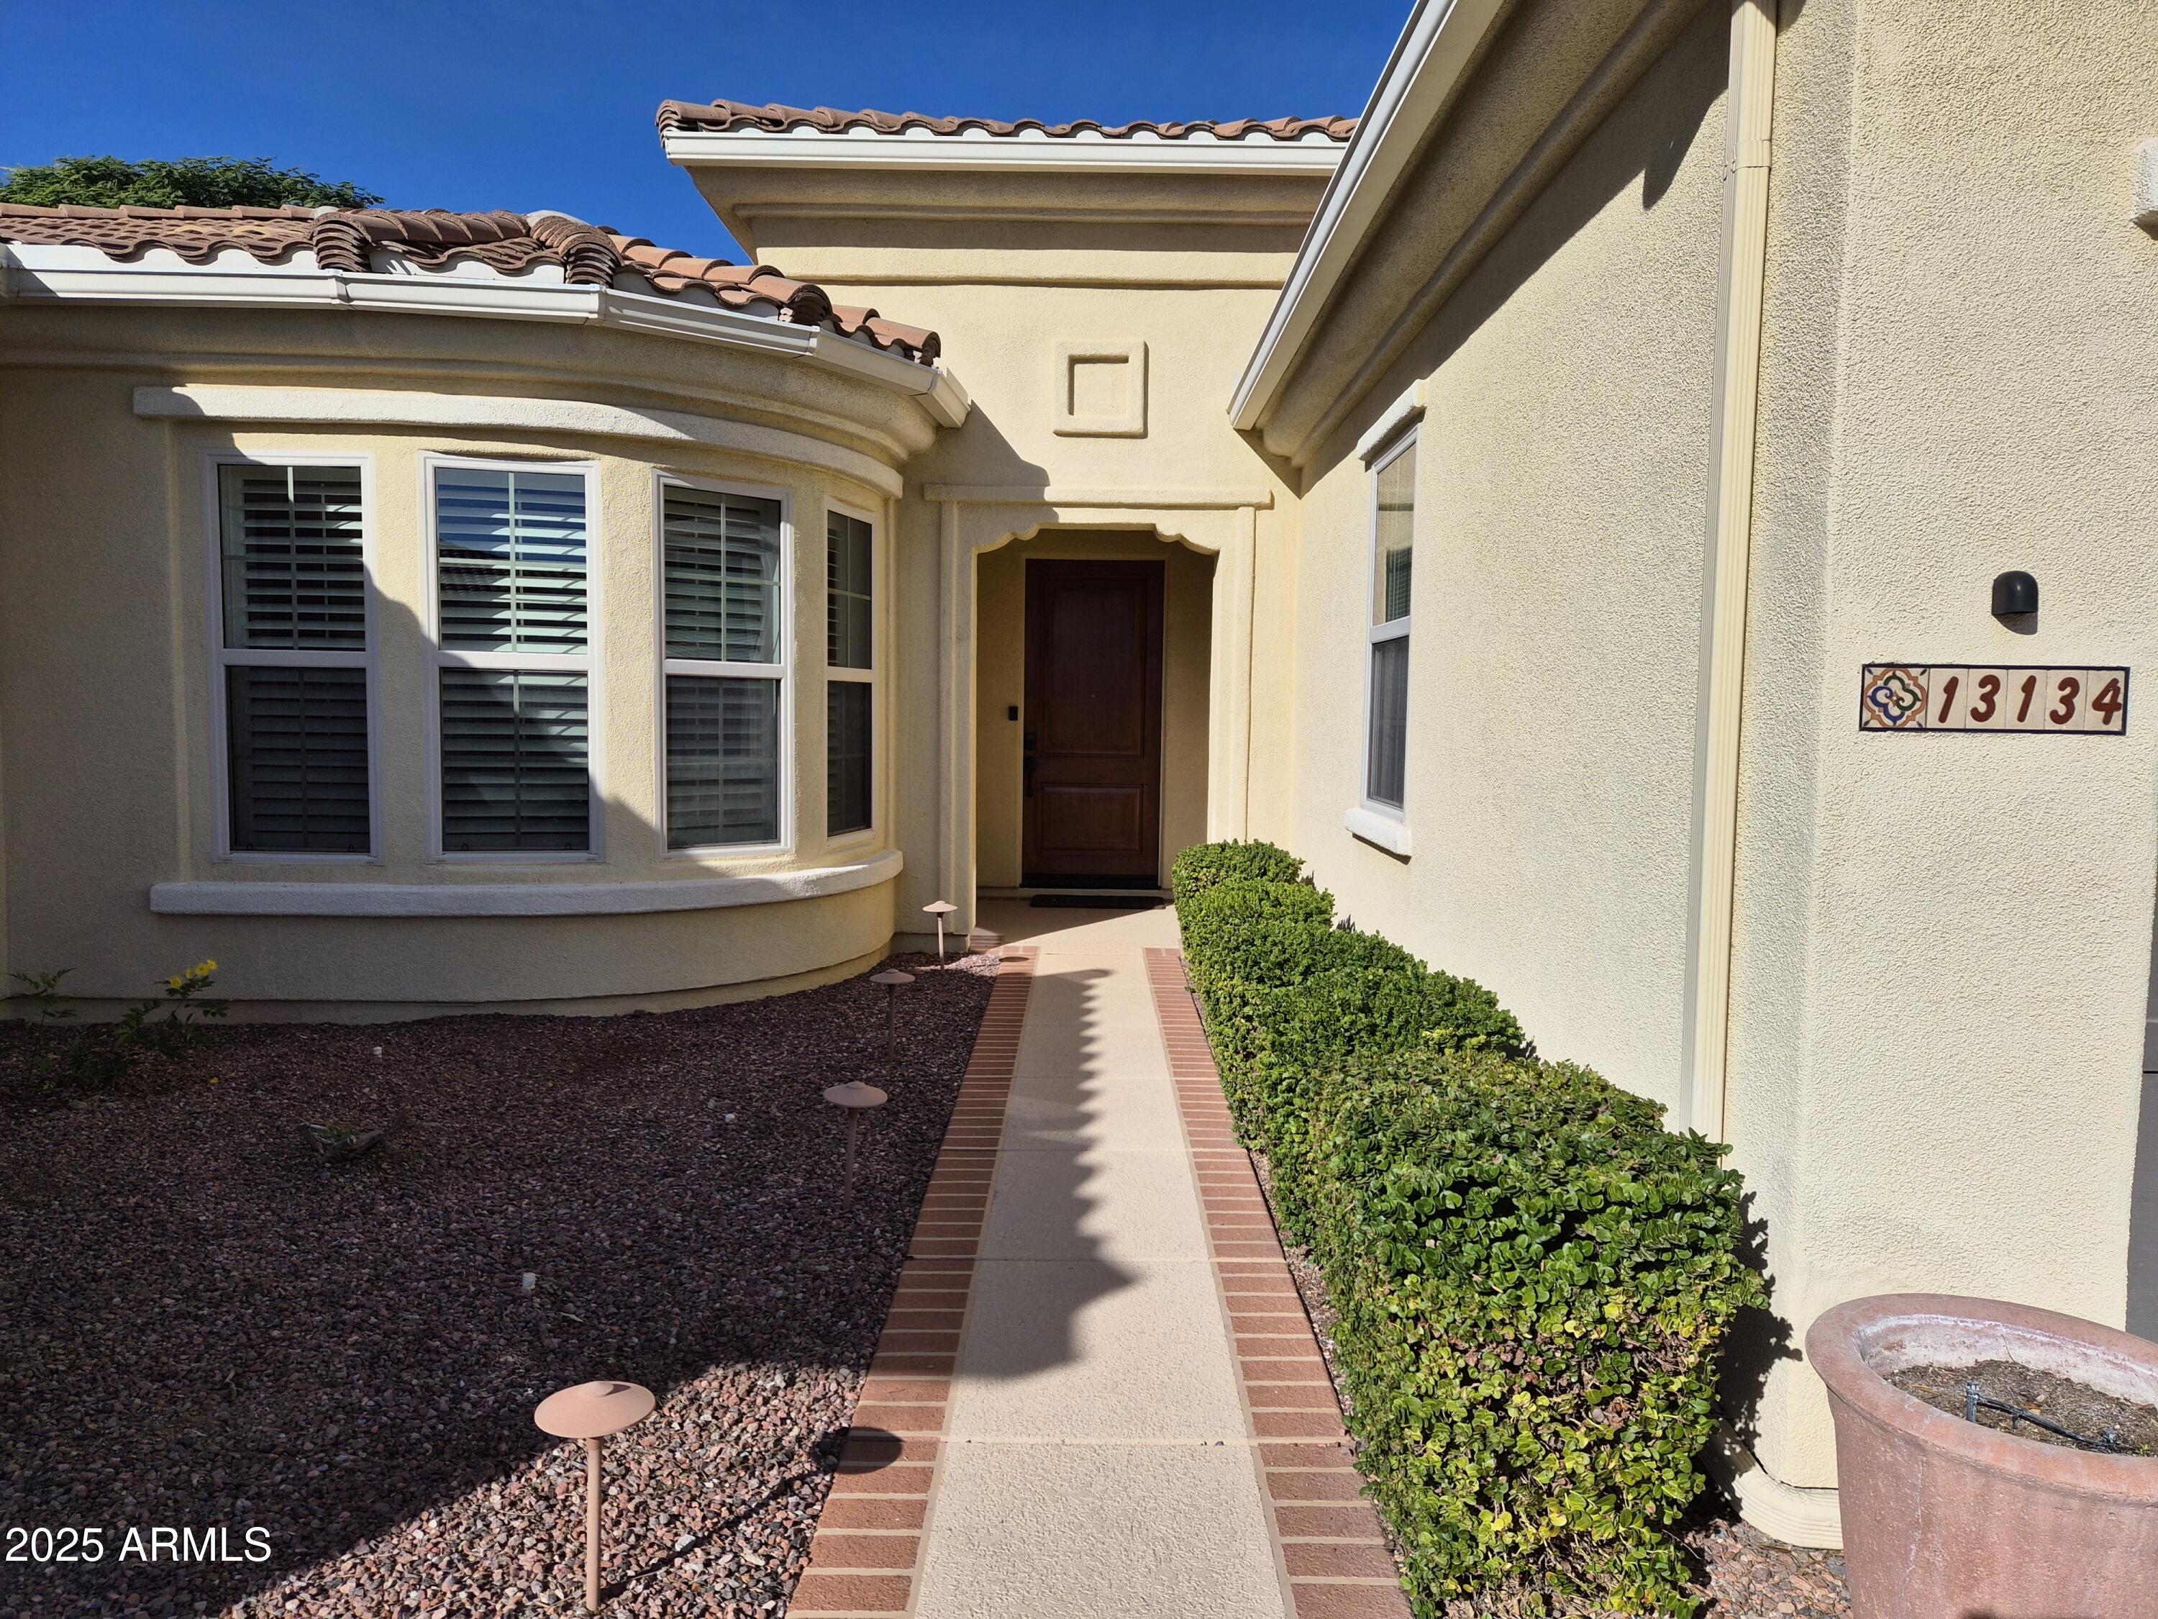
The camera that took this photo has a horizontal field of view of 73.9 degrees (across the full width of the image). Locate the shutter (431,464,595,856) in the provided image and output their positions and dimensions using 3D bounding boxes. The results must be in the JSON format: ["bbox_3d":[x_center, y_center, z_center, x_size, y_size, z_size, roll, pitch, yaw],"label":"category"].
[{"bbox_3d":[-2.579,-0.660,6.574,0.680,1.760,0.060,0,4,-11],"label":"shutter"}]

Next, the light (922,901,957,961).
[{"bbox_3d":[-0.761,0.683,7.899,0.190,0.365,0.190,1,4,0],"label":"light"}]

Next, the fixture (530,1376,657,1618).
[{"bbox_3d":[-0.810,1.152,2.397,0.202,0.392,0.202,1,4,0],"label":"fixture"}]

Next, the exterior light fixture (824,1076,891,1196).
[{"bbox_3d":[-0.678,1.004,4.306,0.194,0.374,0.194,1,4,0],"label":"exterior light fixture"}]

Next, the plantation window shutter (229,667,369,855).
[{"bbox_3d":[-3.507,-0.226,6.452,0.640,0.850,0.060,1,4,-2],"label":"plantation window shutter"}]

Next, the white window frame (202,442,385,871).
[{"bbox_3d":[-3.514,-0.660,6.432,0.755,1.830,0.090,1,4,1],"label":"white window frame"}]

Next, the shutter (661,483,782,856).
[{"bbox_3d":[-1.736,-0.677,7.019,0.060,1.722,0.671,5,6,44],"label":"shutter"}]

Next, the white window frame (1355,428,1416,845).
[{"bbox_3d":[1.286,-0.706,5.975,0.090,1.560,0.890,1,4,0],"label":"white window frame"}]

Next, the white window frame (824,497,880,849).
[{"bbox_3d":[-1.258,-0.723,7.919,0.090,1.830,0.750,2,4,13],"label":"white window frame"}]

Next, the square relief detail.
[{"bbox_3d":[0.121,-2.466,8.403,0.536,0.535,0.060,1,4,0],"label":"square relief detail"}]

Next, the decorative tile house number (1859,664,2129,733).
[{"bbox_3d":[1.617,-0.193,2.530,0.472,0.119,0.015,1,4,0],"label":"decorative tile house number"}]

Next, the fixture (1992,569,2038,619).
[{"bbox_3d":[1.564,-0.357,2.373,0.068,0.074,0.050,1,4,0],"label":"fixture"}]

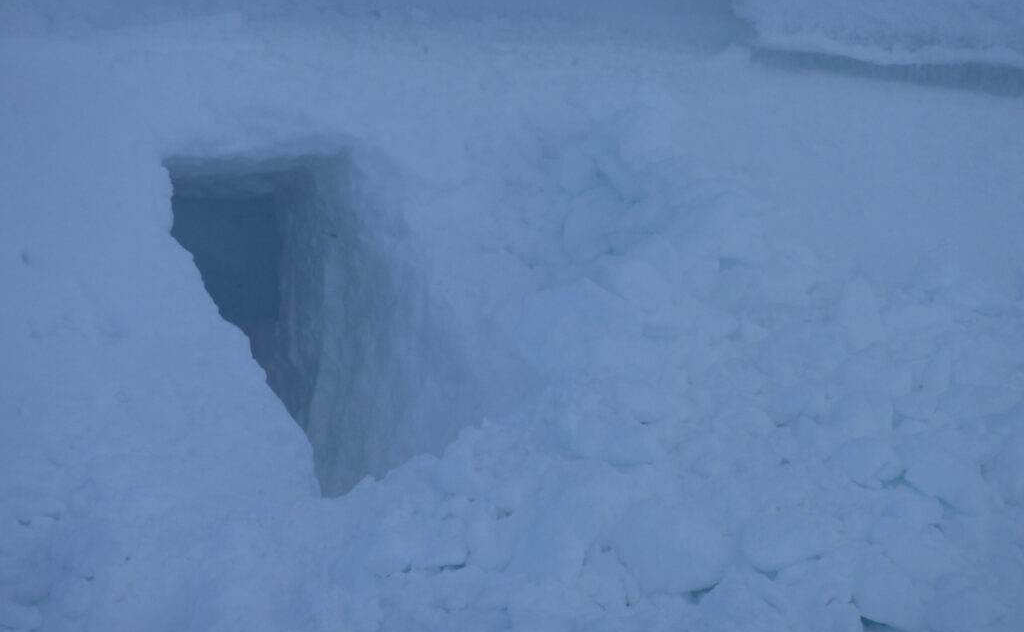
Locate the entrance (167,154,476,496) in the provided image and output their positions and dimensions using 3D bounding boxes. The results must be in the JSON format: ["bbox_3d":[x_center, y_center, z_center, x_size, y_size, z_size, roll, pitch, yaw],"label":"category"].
[{"bbox_3d":[-0.687,0.034,32.000,0.850,1.200,0.800,0,0,-30],"label":"entrance"}]

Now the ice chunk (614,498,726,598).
[{"bbox_3d":[0.557,0.810,31.200,0.400,0.330,0.320,0,0,0],"label":"ice chunk"}]

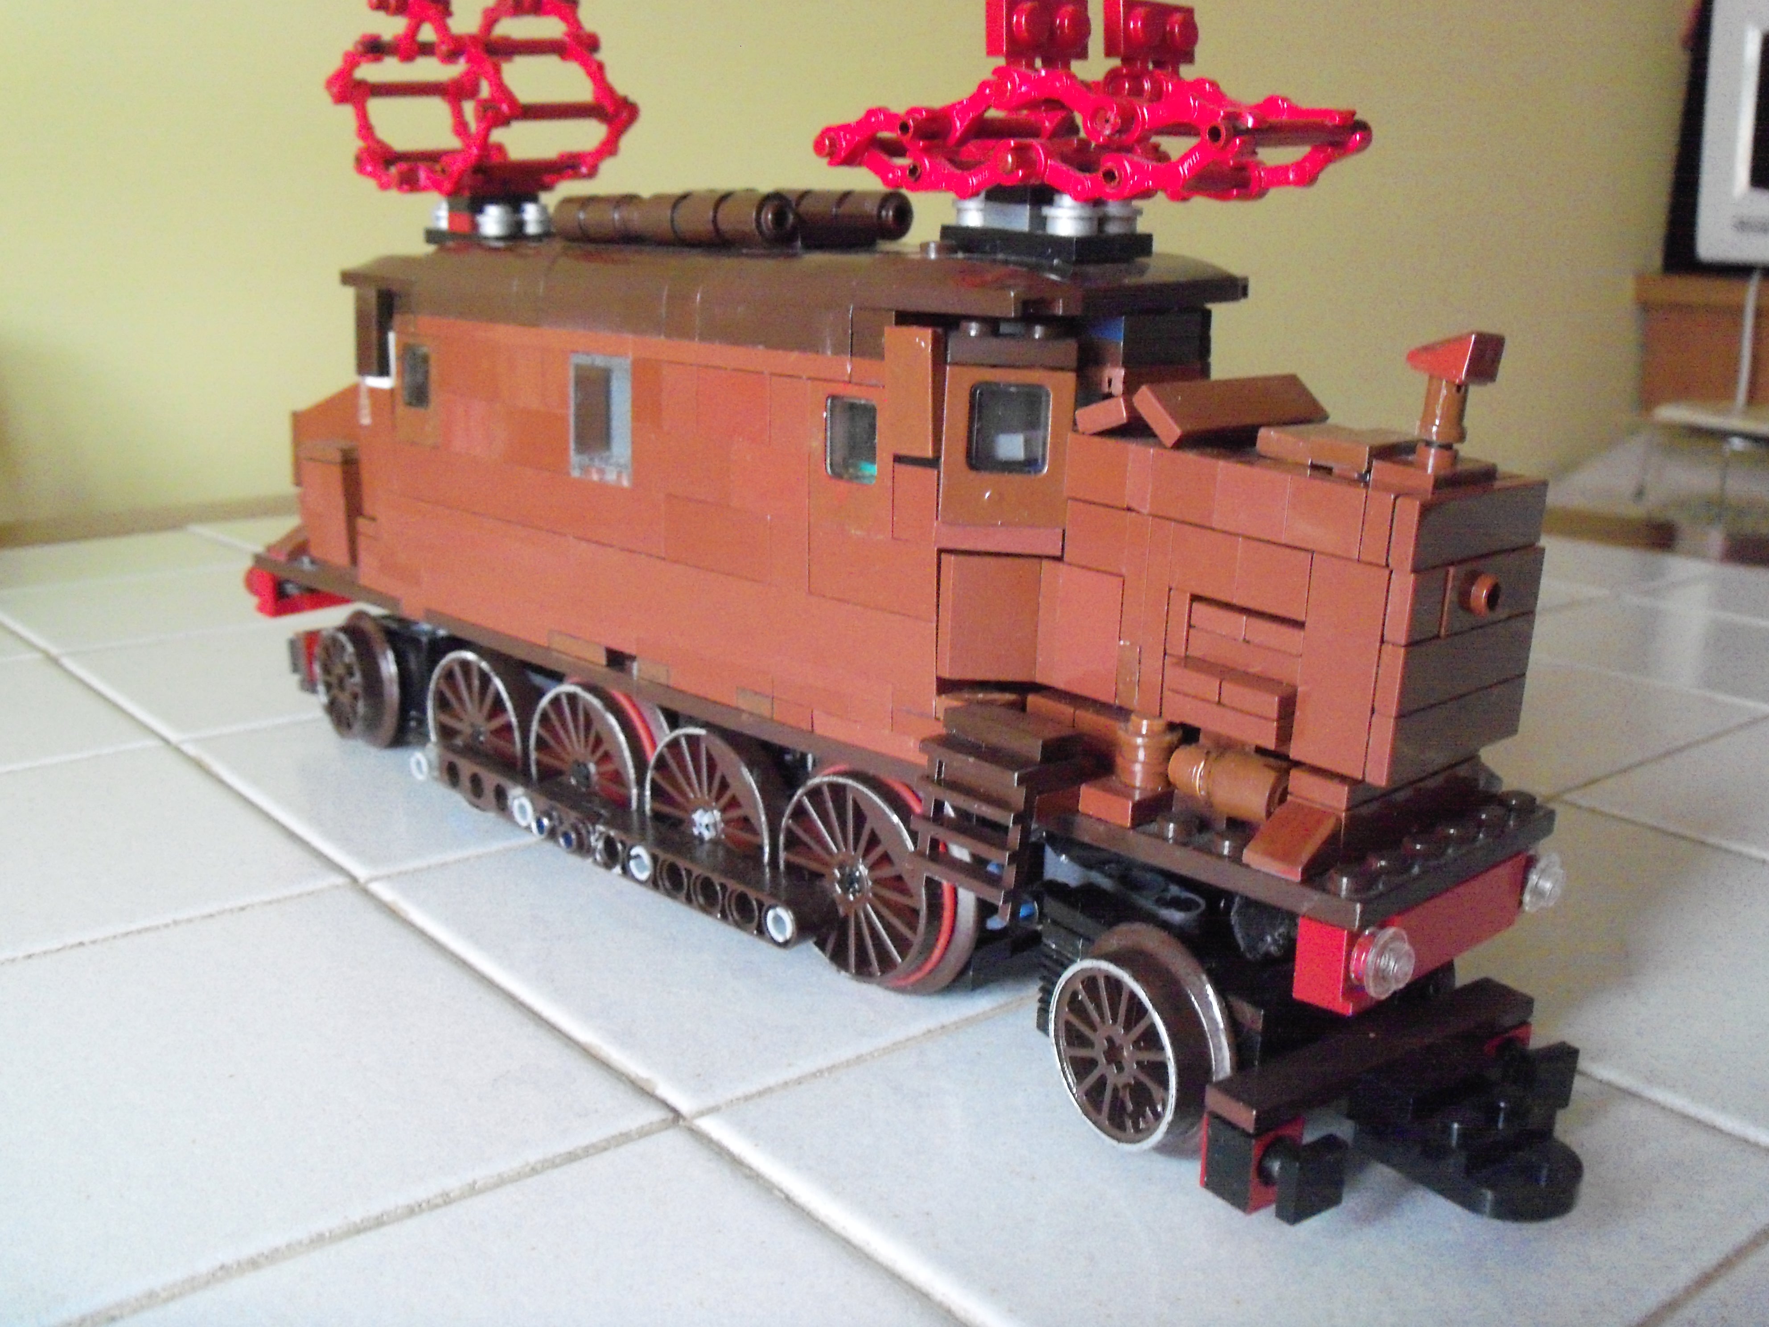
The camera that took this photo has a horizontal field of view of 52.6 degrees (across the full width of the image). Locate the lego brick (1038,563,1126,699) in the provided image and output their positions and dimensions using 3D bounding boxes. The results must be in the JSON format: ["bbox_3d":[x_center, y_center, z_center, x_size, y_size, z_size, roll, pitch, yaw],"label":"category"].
[{"bbox_3d":[0.027,-0.005,0.225,0.009,0.016,0.013,-11,20,-44],"label":"lego brick"}]

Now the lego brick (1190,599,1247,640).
[{"bbox_3d":[0.041,-0.005,0.211,0.007,0.003,0.008,-11,20,-44],"label":"lego brick"}]

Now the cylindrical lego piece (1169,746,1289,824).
[{"bbox_3d":[0.039,0.014,0.206,0.008,0.008,0.015,-11,19,-44],"label":"cylindrical lego piece"}]

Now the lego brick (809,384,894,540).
[{"bbox_3d":[-0.001,-0.027,0.238,0.008,0.019,0.016,-11,19,-44],"label":"lego brick"}]

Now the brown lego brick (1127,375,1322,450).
[{"bbox_3d":[0.044,-0.032,0.226,0.032,0.003,0.008,-12,61,-46],"label":"brown lego brick"}]

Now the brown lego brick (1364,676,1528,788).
[{"bbox_3d":[0.066,0.007,0.209,0.003,0.008,0.032,17,20,42],"label":"brown lego brick"}]

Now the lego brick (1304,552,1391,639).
[{"bbox_3d":[0.054,-0.008,0.200,0.010,0.008,0.010,17,20,42],"label":"lego brick"}]

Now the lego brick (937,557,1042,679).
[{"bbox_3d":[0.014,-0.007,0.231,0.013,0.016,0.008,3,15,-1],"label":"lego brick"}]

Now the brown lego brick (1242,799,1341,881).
[{"bbox_3d":[0.046,0.020,0.202,0.008,0.006,0.008,-12,19,-43],"label":"brown lego brick"}]

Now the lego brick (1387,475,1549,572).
[{"bbox_3d":[0.067,-0.016,0.203,0.003,0.008,0.032,17,20,42],"label":"lego brick"}]

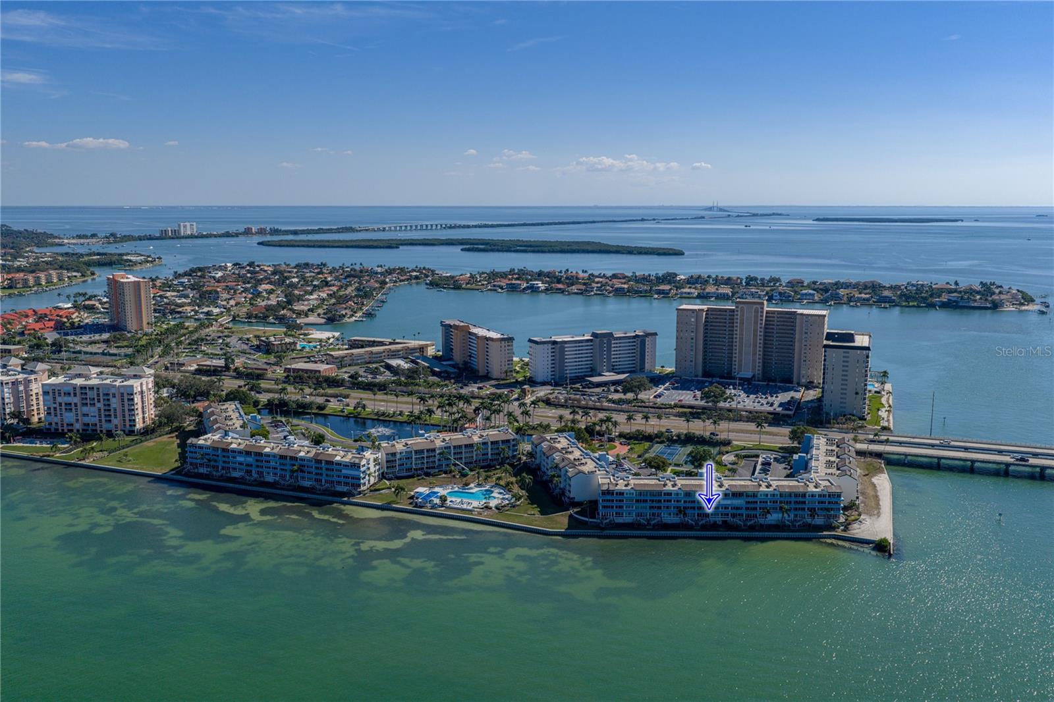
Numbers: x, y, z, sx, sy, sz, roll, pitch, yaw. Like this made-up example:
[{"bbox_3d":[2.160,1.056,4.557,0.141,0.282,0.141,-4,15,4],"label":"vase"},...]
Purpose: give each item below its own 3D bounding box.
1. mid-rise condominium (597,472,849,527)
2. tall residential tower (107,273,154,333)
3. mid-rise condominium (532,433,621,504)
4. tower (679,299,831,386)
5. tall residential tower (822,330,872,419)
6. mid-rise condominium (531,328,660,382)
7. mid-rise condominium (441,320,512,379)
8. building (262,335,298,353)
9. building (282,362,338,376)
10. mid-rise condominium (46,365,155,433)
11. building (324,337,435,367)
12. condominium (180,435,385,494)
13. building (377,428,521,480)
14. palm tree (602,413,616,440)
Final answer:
[{"bbox_3d":[76.590,60.200,331.140,95.350,14.980,15.970,0,10,1],"label":"mid-rise condominium"},{"bbox_3d":[-391.000,-50.147,808.595,25.500,53.000,57.000,-8,13,-39],"label":"tall residential tower"},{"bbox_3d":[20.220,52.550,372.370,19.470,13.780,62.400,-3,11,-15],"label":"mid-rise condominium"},{"bbox_3d":[155.500,-7.627,570.866,98.500,54.500,27.500,4,11,22],"label":"tower"},{"bbox_3d":[190.000,13.779,487.350,24.500,42.300,49.000,4,11,22],"label":"tall residential tower"},{"bbox_3d":[49.120,1.690,602.910,97.850,32.250,16.970,-4,11,-23],"label":"mid-rise condominium"},{"bbox_3d":[-39.440,-2.660,626.680,16.970,32.250,91.360,-6,12,-31],"label":"mid-rise condominium"},{"bbox_3d":[-215.660,-6.940,709.730,22.460,10.780,28.550,-7,12,-32],"label":"building"},{"bbox_3d":[-157.000,13.364,594.305,33.000,4.800,17.600,4,11,22],"label":"building"},{"bbox_3d":[-238.400,27.150,460.990,53.420,33.250,24.460,1,10,5],"label":"mid-rise condominium"},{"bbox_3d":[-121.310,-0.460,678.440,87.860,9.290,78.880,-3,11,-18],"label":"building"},{"bbox_3d":[-110.400,49.713,370.090,89.500,13.600,16.000,3,11,18],"label":"condominium"},{"bbox_3d":[-36.600,47.232,385.393,64.000,13.000,15.500,-4,11,-20],"label":"building"},{"bbox_3d":[41.178,39.903,416.716,6.900,16.200,6.900,0,10,0],"label":"palm tree"}]

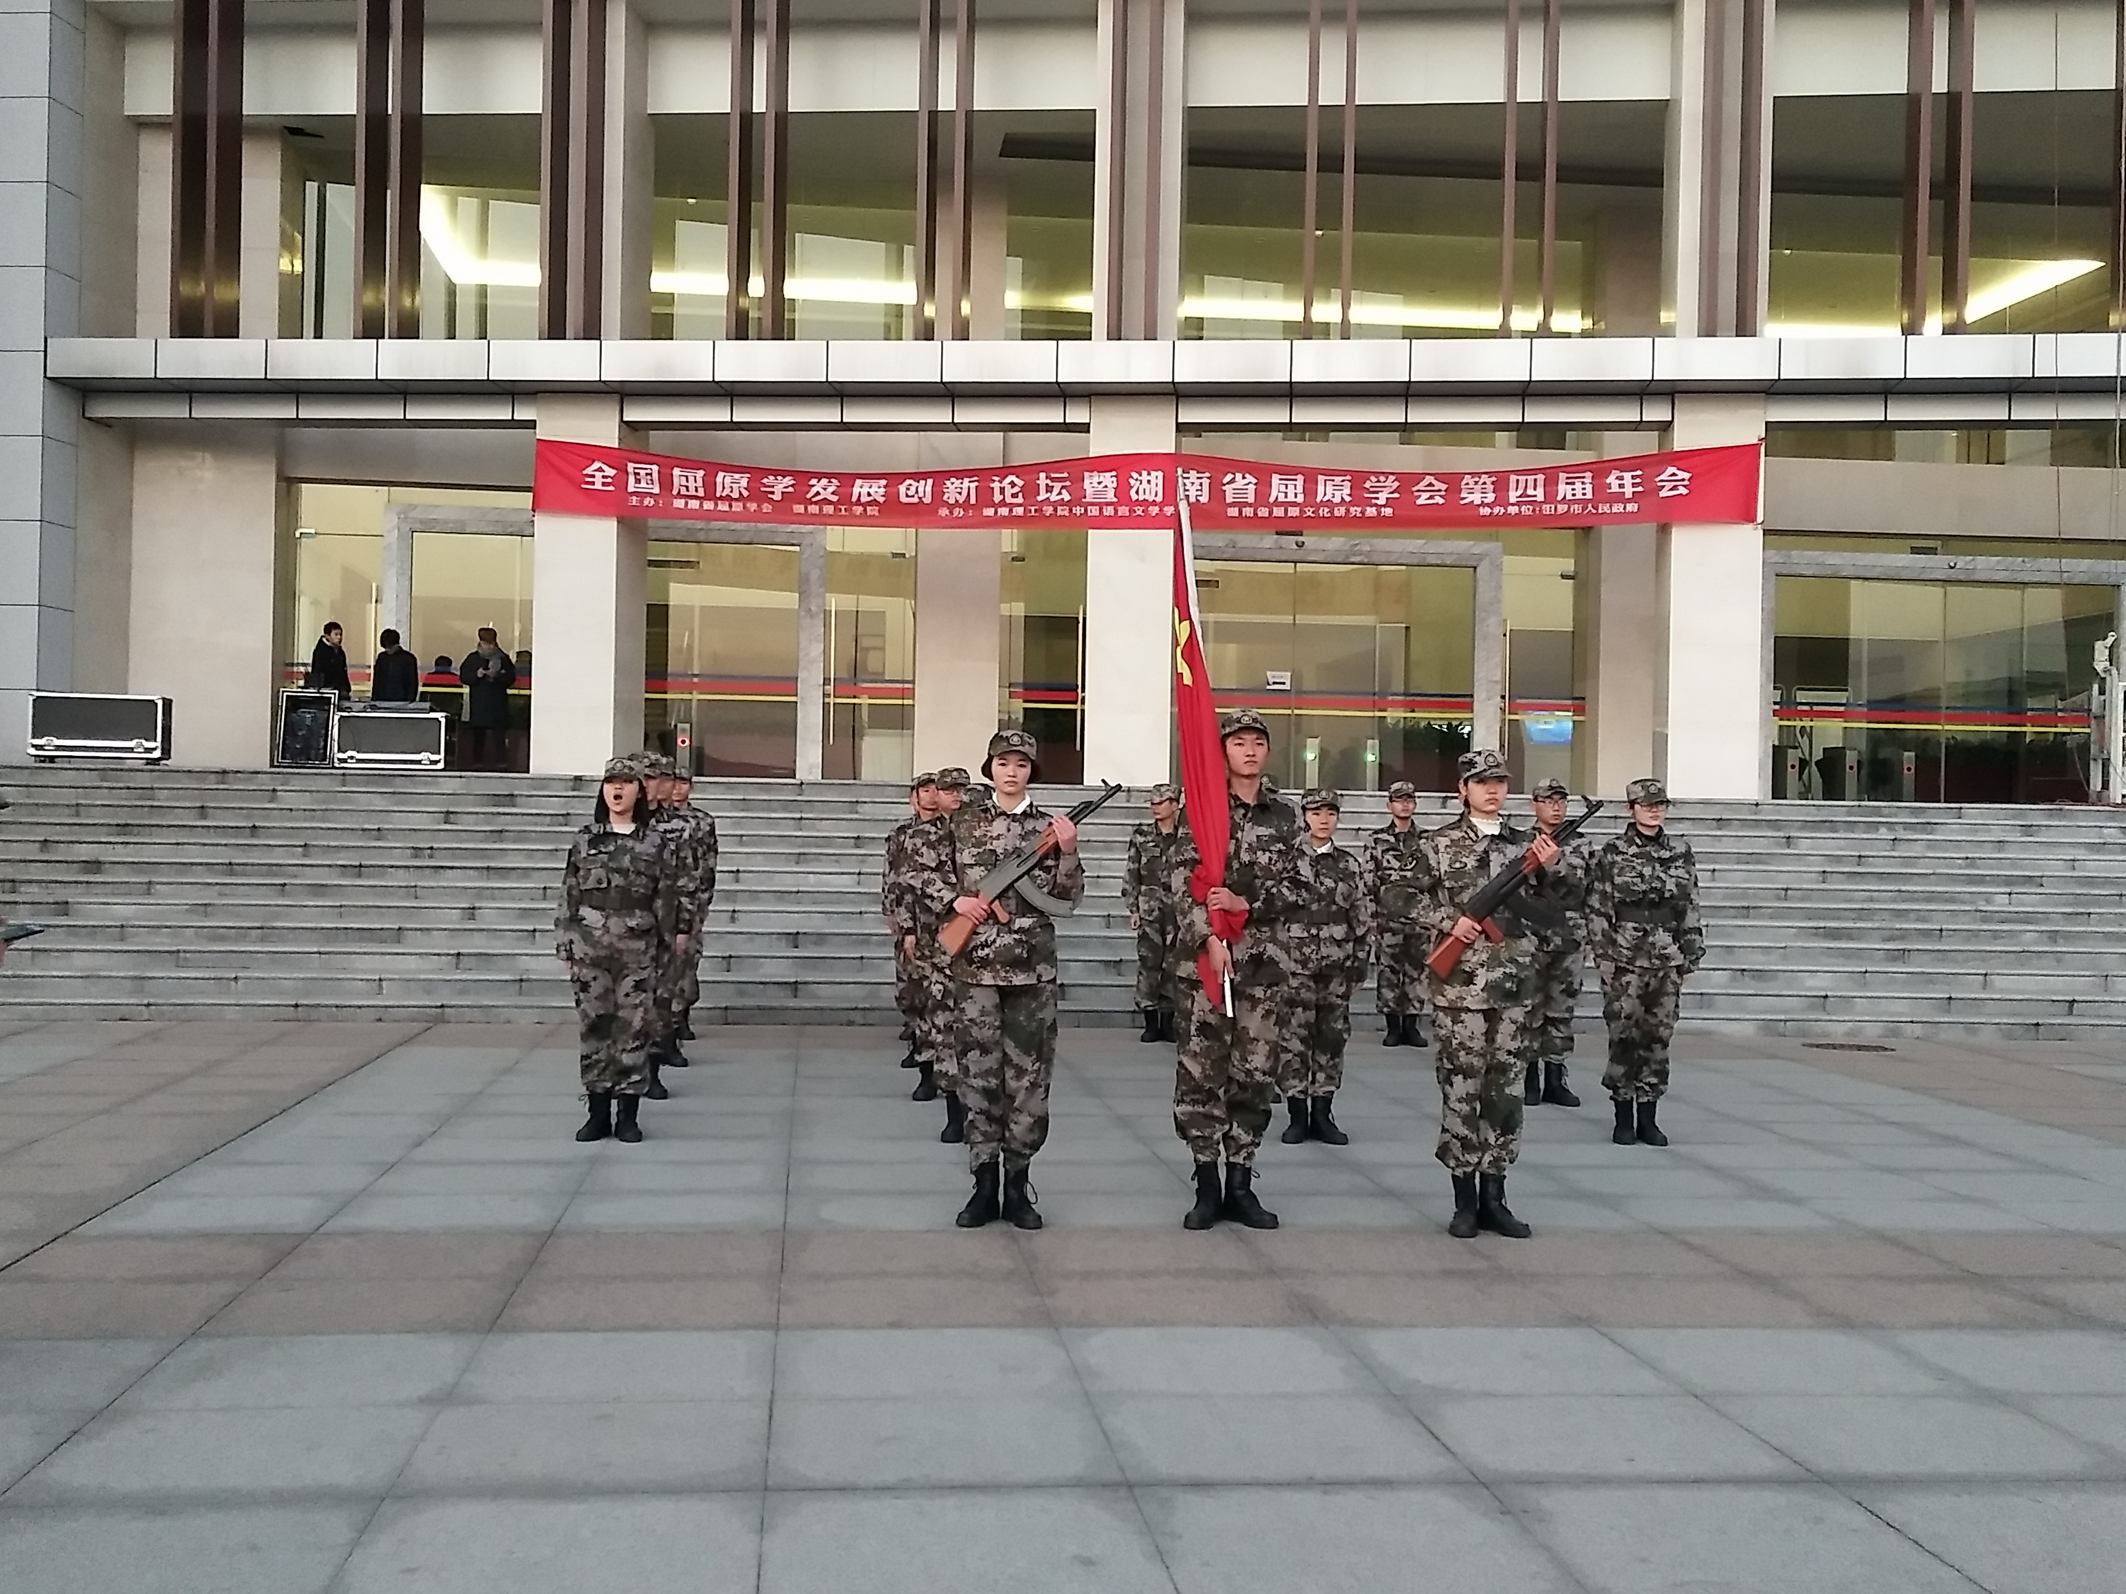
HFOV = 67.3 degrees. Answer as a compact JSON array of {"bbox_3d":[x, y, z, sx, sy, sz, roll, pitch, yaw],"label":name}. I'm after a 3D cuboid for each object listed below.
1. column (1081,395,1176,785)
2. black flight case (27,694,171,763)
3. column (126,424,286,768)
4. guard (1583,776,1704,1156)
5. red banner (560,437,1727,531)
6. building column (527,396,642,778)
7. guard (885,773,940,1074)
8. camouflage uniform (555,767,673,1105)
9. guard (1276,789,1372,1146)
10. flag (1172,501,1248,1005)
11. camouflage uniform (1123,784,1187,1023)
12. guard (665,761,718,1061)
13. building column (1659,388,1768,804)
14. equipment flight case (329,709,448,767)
[{"bbox_3d":[0.754,-2.122,17.247,0.910,4.190,0.820,1,-1,4],"label":"column"},{"bbox_3d":[-9.021,-0.613,15.011,1.070,0.630,0.500,1,0,-19],"label":"black flight case"},{"bbox_3d":[-9.664,-2.189,18.282,1.620,3.920,0.550,1,-1,4],"label":"column"},{"bbox_3d":[2.678,0.742,7.335,0.480,1.670,0.310,1,-1,-6],"label":"guard"},{"bbox_3d":[0.680,-3.228,16.470,12.640,0.900,0.080,1,0,5],"label":"red banner"},{"bbox_3d":[-5.223,-2.240,17.678,0.910,4.190,0.820,1,-1,4],"label":"building column"},{"bbox_3d":[-0.807,0.732,9.400,0.510,1.720,0.330,1,0,-9],"label":"guard"},{"bbox_3d":[-2.055,0.693,7.250,0.520,1.730,0.330,1,0,-10],"label":"camouflage uniform"},{"bbox_3d":[1.187,0.767,7.268,0.470,1.594,0.310,1,-1,-5],"label":"guard"},{"bbox_3d":[0.481,-0.154,5.500,0.210,1.737,0.170,-4,0,-5],"label":"flag"},{"bbox_3d":[0.670,0.763,10.650,0.510,1.720,0.330,1,0,-5],"label":"camouflage uniform"},{"bbox_3d":[-2.398,0.706,10.000,0.520,1.730,0.330,1,0,-10],"label":"guard"},{"bbox_3d":[6.756,-2.004,16.816,0.910,4.190,0.820,1,-1,4],"label":"building column"},{"bbox_3d":[-6.806,-0.530,16.345,1.090,0.610,0.500,1,-1,-6],"label":"equipment flight case"}]

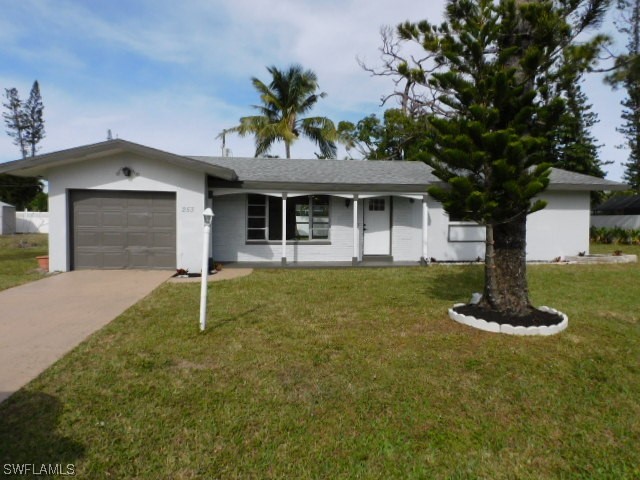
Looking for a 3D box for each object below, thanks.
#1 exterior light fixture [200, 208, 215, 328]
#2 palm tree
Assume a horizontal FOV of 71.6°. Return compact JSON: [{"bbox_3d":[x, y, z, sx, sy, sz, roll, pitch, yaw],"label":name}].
[{"bbox_3d":[-1.508,0.386,5.834,0.150,1.609,0.150,3,3,0],"label":"exterior light fixture"},{"bbox_3d":[-2.428,-5.365,27.786,6.942,11.064,6.700,0,3,0],"label":"palm tree"}]

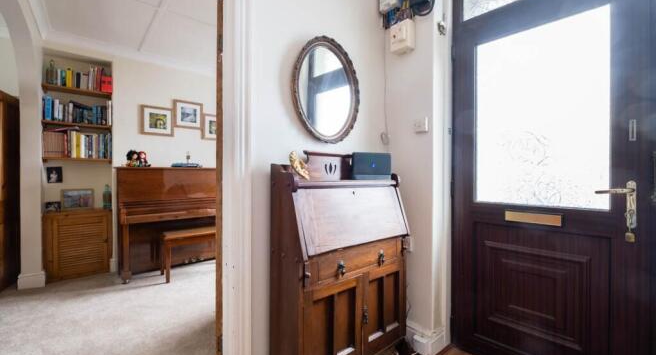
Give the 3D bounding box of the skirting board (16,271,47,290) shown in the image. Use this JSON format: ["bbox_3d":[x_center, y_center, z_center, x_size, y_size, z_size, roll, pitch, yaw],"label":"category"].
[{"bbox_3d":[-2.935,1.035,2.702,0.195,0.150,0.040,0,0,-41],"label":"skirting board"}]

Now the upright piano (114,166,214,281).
[{"bbox_3d":[-1.770,0.505,3.530,1.510,1.210,0.570,0,0,-41],"label":"upright piano"}]

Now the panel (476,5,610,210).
[{"bbox_3d":[1.140,-0.332,1.510,0.025,0.979,0.586,0,0,-44],"label":"panel"}]

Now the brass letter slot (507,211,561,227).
[{"bbox_3d":[1.115,0.222,1.492,0.015,0.058,0.249,0,0,-44],"label":"brass letter slot"}]

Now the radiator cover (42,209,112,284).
[{"bbox_3d":[-2.848,0.750,3.143,0.555,0.720,0.360,0,0,-41],"label":"radiator cover"}]

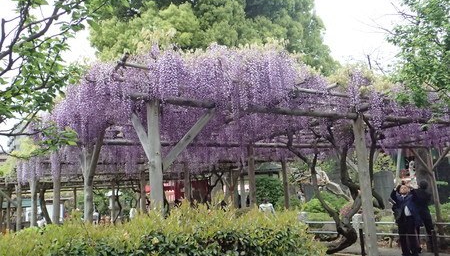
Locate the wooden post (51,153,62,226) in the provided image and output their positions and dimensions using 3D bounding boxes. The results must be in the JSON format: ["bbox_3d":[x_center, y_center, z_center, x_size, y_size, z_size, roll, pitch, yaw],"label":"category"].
[{"bbox_3d":[-2.982,1.554,7.378,0.125,2.470,0.125,2,-9,-33],"label":"wooden post"}]

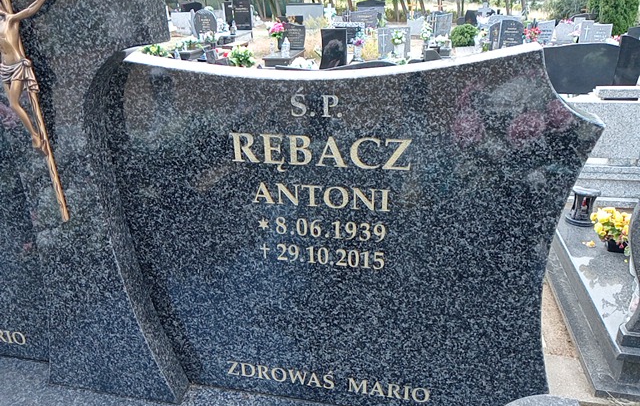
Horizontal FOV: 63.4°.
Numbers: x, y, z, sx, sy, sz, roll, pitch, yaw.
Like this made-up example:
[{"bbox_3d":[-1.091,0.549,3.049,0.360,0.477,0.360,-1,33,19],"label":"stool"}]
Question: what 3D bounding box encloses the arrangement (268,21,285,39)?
[{"bbox_3d":[-1.000,-3.964,11.900,0.382,0.394,0.340,3,23,11],"label":"arrangement"}]

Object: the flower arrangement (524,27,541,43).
[{"bbox_3d":[4.565,-3.613,11.130,0.290,0.296,0.270,2,23,10],"label":"flower arrangement"}]

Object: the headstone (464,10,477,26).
[{"bbox_3d":[5.134,-6.156,17.300,0.512,0.532,0.150,3,23,11],"label":"headstone"}]

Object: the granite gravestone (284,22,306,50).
[{"bbox_3d":[-0.576,-3.821,11.865,0.496,0.580,0.116,2,23,10],"label":"granite gravestone"}]

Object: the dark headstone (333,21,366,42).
[{"bbox_3d":[0.708,-4.129,12.600,0.783,0.497,0.150,3,23,11],"label":"dark headstone"}]

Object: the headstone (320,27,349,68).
[{"bbox_3d":[0.267,-2.805,9.400,0.465,0.675,0.100,3,23,11],"label":"headstone"}]

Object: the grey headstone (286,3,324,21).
[{"bbox_3d":[-0.704,-8.757,24.000,1.652,0.866,0.200,3,23,11],"label":"grey headstone"}]

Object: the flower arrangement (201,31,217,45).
[{"bbox_3d":[-2.591,-3.877,12.180,0.290,0.273,0.270,2,23,10],"label":"flower arrangement"}]

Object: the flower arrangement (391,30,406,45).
[{"bbox_3d":[1.539,-3.217,10.080,0.290,0.266,0.270,2,23,10],"label":"flower arrangement"}]

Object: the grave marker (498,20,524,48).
[{"bbox_3d":[4.032,-3.530,10.920,0.423,0.607,0.126,2,23,10],"label":"grave marker"}]

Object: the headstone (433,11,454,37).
[{"bbox_3d":[3.100,-4.458,13.020,0.421,0.587,0.126,2,23,10],"label":"headstone"}]

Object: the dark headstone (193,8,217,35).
[{"bbox_3d":[-2.952,-4.584,13.335,0.525,0.743,0.126,2,23,10],"label":"dark headstone"}]

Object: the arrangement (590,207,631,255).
[{"bbox_3d":[1.519,0.146,2.700,0.215,0.245,0.200,3,23,11],"label":"arrangement"}]

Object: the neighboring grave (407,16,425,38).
[{"bbox_3d":[2.848,-5.199,15.330,0.473,0.581,0.126,2,23,10],"label":"neighboring grave"}]

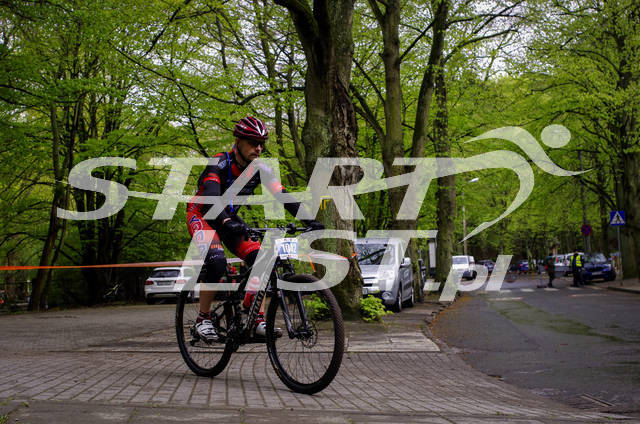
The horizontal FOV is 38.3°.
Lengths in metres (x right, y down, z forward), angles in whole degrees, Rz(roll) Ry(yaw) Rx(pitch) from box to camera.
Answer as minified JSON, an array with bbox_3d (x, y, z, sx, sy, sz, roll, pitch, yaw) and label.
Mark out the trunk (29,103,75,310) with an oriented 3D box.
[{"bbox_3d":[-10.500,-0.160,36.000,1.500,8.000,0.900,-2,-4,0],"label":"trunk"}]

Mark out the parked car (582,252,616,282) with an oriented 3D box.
[{"bbox_3d":[14.720,2.950,48.900,1.800,1.480,4.450,-4,-4,20],"label":"parked car"}]

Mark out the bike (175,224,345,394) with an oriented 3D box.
[{"bbox_3d":[-0.460,0.625,6.160,0.720,1.050,1.860,1,-3,-40],"label":"bike"}]

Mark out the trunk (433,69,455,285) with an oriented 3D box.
[{"bbox_3d":[5.930,-1.500,44.000,0.800,10.400,0.800,-2,-4,0],"label":"trunk"}]

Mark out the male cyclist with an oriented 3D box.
[{"bbox_3d":[-0.505,0.125,6.190,0.740,1.530,0.920,1,-3,-40],"label":"male cyclist"}]

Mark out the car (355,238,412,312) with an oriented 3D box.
[{"bbox_3d":[1.340,1.620,23.750,1.830,1.810,4.380,-3,-4,12],"label":"car"}]

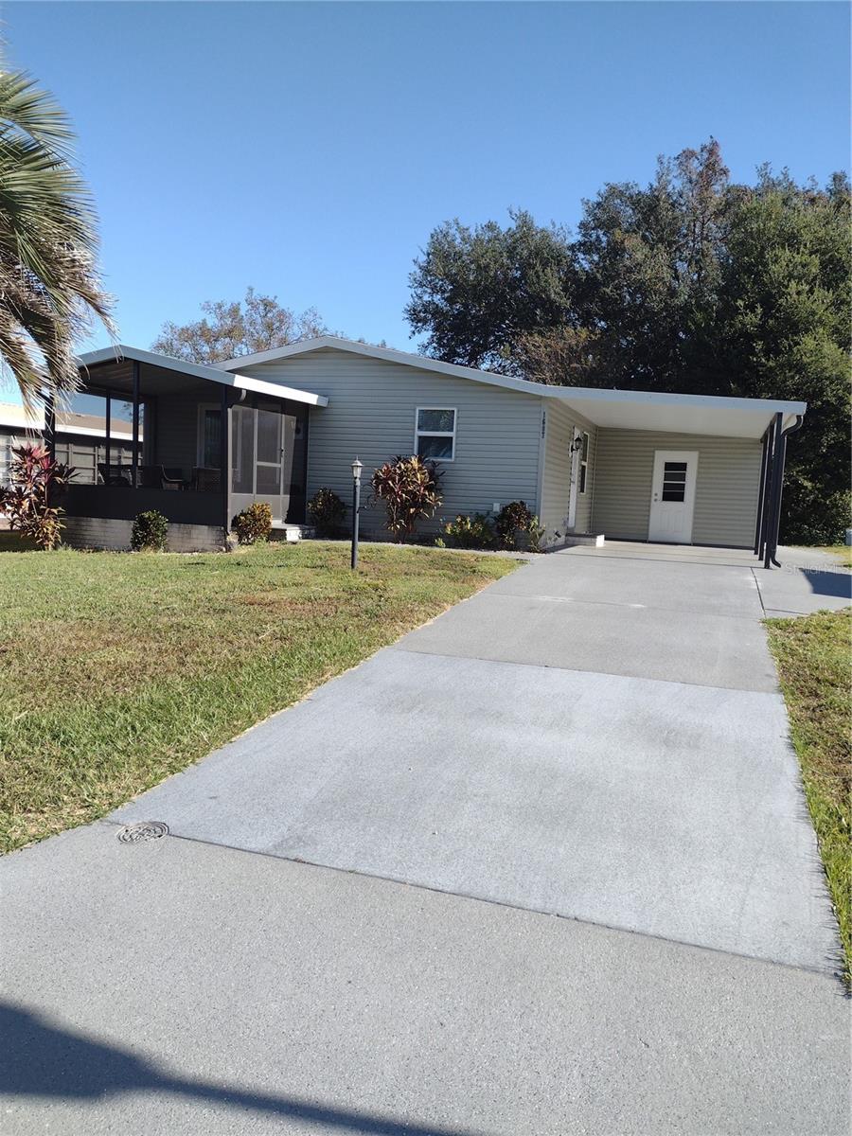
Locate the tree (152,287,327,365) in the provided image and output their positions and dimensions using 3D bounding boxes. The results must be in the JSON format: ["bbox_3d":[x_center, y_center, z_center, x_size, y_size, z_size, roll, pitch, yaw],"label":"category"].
[{"bbox_3d":[-7.836,-7.084,37.194,7.810,9.380,7.660,4,5,18],"label":"tree"}]

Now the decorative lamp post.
[{"bbox_3d":[-0.942,-0.729,11.833,0.160,1.520,0.160,4,5,18],"label":"decorative lamp post"}]

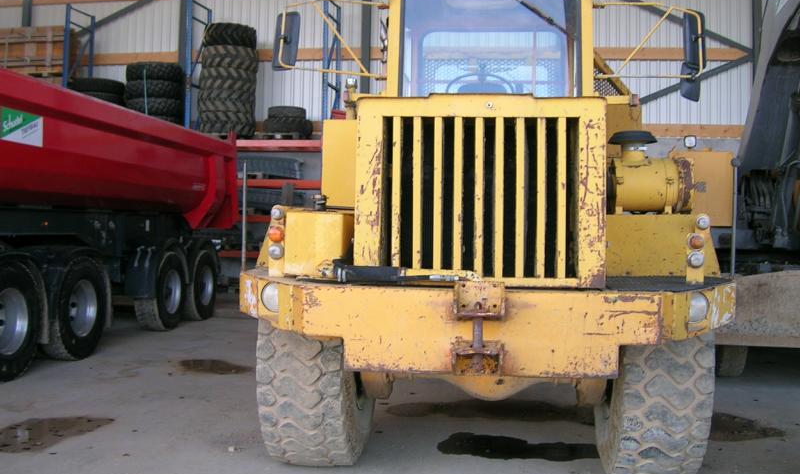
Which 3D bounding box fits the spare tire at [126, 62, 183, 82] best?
[{"bbox_3d":[-4.694,-3.075,15.500,1.050,0.345,1.050,1,1,9],"label":"spare tire"}]

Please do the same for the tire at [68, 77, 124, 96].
[{"bbox_3d":[-5.885,-2.860,15.700,1.030,0.255,1.030,1,1,9],"label":"tire"}]

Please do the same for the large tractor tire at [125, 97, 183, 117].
[{"bbox_3d":[-4.699,-2.420,15.500,1.050,0.345,1.050,1,1,9],"label":"large tractor tire"}]

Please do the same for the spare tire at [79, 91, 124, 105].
[{"bbox_3d":[-5.877,-2.620,15.700,1.030,0.260,1.030,1,1,9],"label":"spare tire"}]

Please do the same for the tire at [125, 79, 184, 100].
[{"bbox_3d":[-4.845,-2.820,15.900,1.090,0.330,1.090,1,0,10],"label":"tire"}]

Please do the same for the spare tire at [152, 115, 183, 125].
[{"bbox_3d":[-4.835,-2.150,15.900,1.080,0.330,1.080,1,0,10],"label":"spare tire"}]

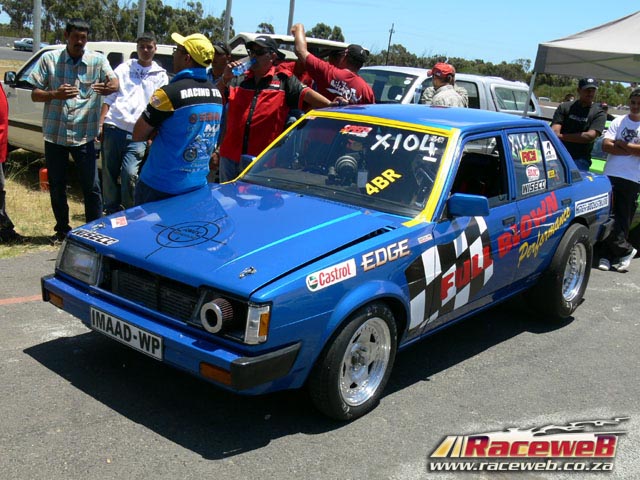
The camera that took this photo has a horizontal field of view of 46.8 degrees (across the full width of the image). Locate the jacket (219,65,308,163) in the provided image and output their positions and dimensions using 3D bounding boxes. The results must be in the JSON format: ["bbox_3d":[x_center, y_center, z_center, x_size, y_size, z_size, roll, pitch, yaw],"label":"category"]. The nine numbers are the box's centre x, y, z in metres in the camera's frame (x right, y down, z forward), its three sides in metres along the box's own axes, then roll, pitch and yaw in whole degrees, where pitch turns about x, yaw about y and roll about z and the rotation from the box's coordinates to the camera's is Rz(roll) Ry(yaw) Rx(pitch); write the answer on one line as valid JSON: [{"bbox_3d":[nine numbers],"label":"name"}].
[{"bbox_3d":[-0.394,-0.891,5.250,0.620,0.690,0.320,7,13,6],"label":"jacket"}]

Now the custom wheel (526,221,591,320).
[{"bbox_3d":[1.699,0.207,5.221,0.240,0.640,0.640,16,16,37],"label":"custom wheel"}]

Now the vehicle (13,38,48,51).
[{"bbox_3d":[-32.714,-22.173,84.000,4.300,1.400,1.680,0,14,-24],"label":"vehicle"}]

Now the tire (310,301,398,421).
[{"bbox_3d":[0.152,0.540,3.411,0.170,0.555,0.555,15,15,35],"label":"tire"}]

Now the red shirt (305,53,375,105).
[{"bbox_3d":[0.157,-1.098,5.950,0.580,0.760,0.330,4,13,-8],"label":"red shirt"}]

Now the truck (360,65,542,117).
[{"bbox_3d":[1.360,-1.845,11.450,5.050,1.680,1.750,-6,17,-43],"label":"truck"}]

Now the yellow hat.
[{"bbox_3d":[-0.745,-1.113,4.320,0.270,0.155,0.185,35,18,8],"label":"yellow hat"}]

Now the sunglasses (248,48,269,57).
[{"bbox_3d":[-0.412,-1.308,5.160,0.145,0.048,0.140,13,15,30],"label":"sunglasses"}]

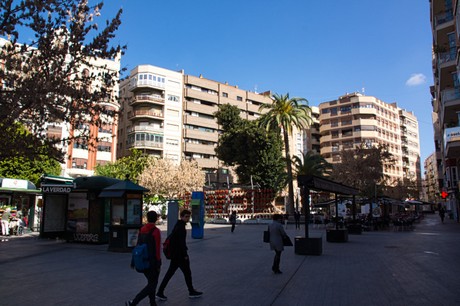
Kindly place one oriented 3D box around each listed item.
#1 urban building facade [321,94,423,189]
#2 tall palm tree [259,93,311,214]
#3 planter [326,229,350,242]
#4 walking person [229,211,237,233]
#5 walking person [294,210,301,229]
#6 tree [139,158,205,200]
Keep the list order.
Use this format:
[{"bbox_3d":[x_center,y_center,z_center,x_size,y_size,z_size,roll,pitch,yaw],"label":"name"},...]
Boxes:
[{"bbox_3d":[41.427,2.704,99.903,32.000,30.300,15.000,8,-12,-39],"label":"urban building facade"},{"bbox_3d":[7.050,0.152,44.045,7.000,16.500,7.000,0,-9,0],"label":"tall palm tree"},{"bbox_3d":[5.858,4.456,18.630,1.020,0.670,1.020,-5,-10,29],"label":"planter"},{"bbox_3d":[0.157,5.102,25.715,0.500,1.630,0.520,7,-11,-36],"label":"walking person"},{"bbox_3d":[5.735,5.795,29.961,0.550,1.650,0.420,0,-9,0],"label":"walking person"},{"bbox_3d":[-7.210,3.953,42.411,8.100,9.200,7.600,0,-9,0],"label":"tree"}]

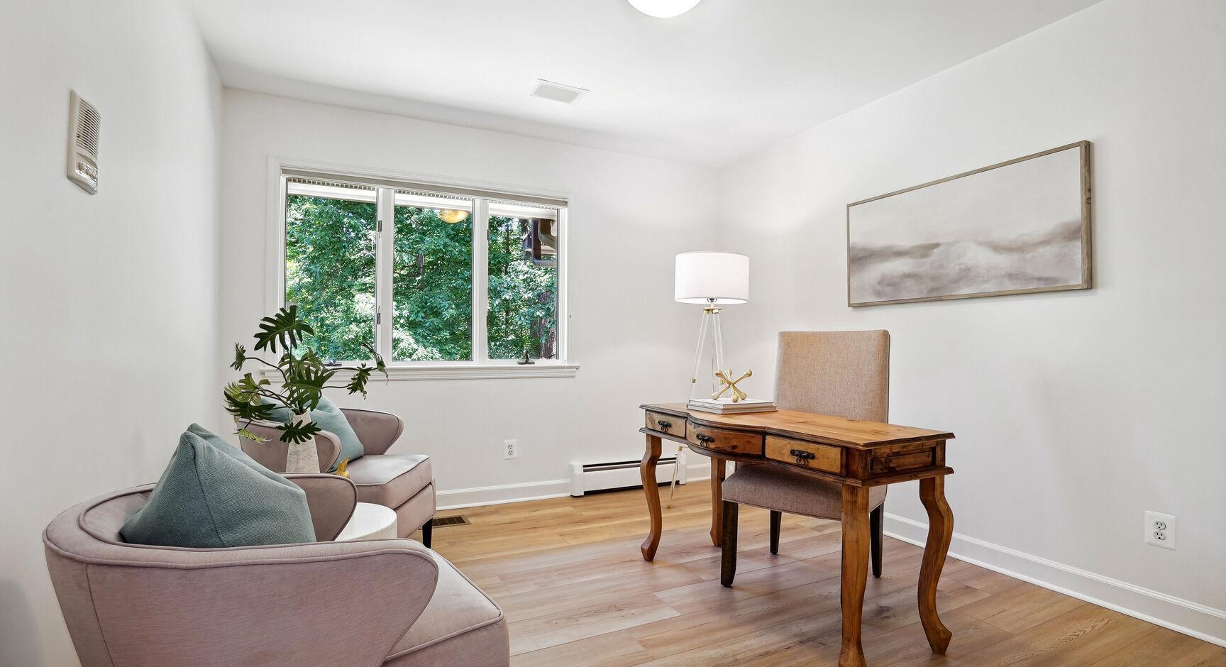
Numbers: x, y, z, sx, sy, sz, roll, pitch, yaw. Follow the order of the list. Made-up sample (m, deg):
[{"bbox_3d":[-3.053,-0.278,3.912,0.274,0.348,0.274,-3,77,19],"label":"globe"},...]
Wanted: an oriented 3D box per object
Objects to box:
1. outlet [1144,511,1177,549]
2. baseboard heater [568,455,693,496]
[{"bbox_3d":[2.061,0.743,2.052,0.008,0.125,0.082,1,-1,-30],"label":"outlet"},{"bbox_3d":[0.123,1.000,3.900,0.890,0.217,0.085,1,-1,-24],"label":"baseboard heater"}]

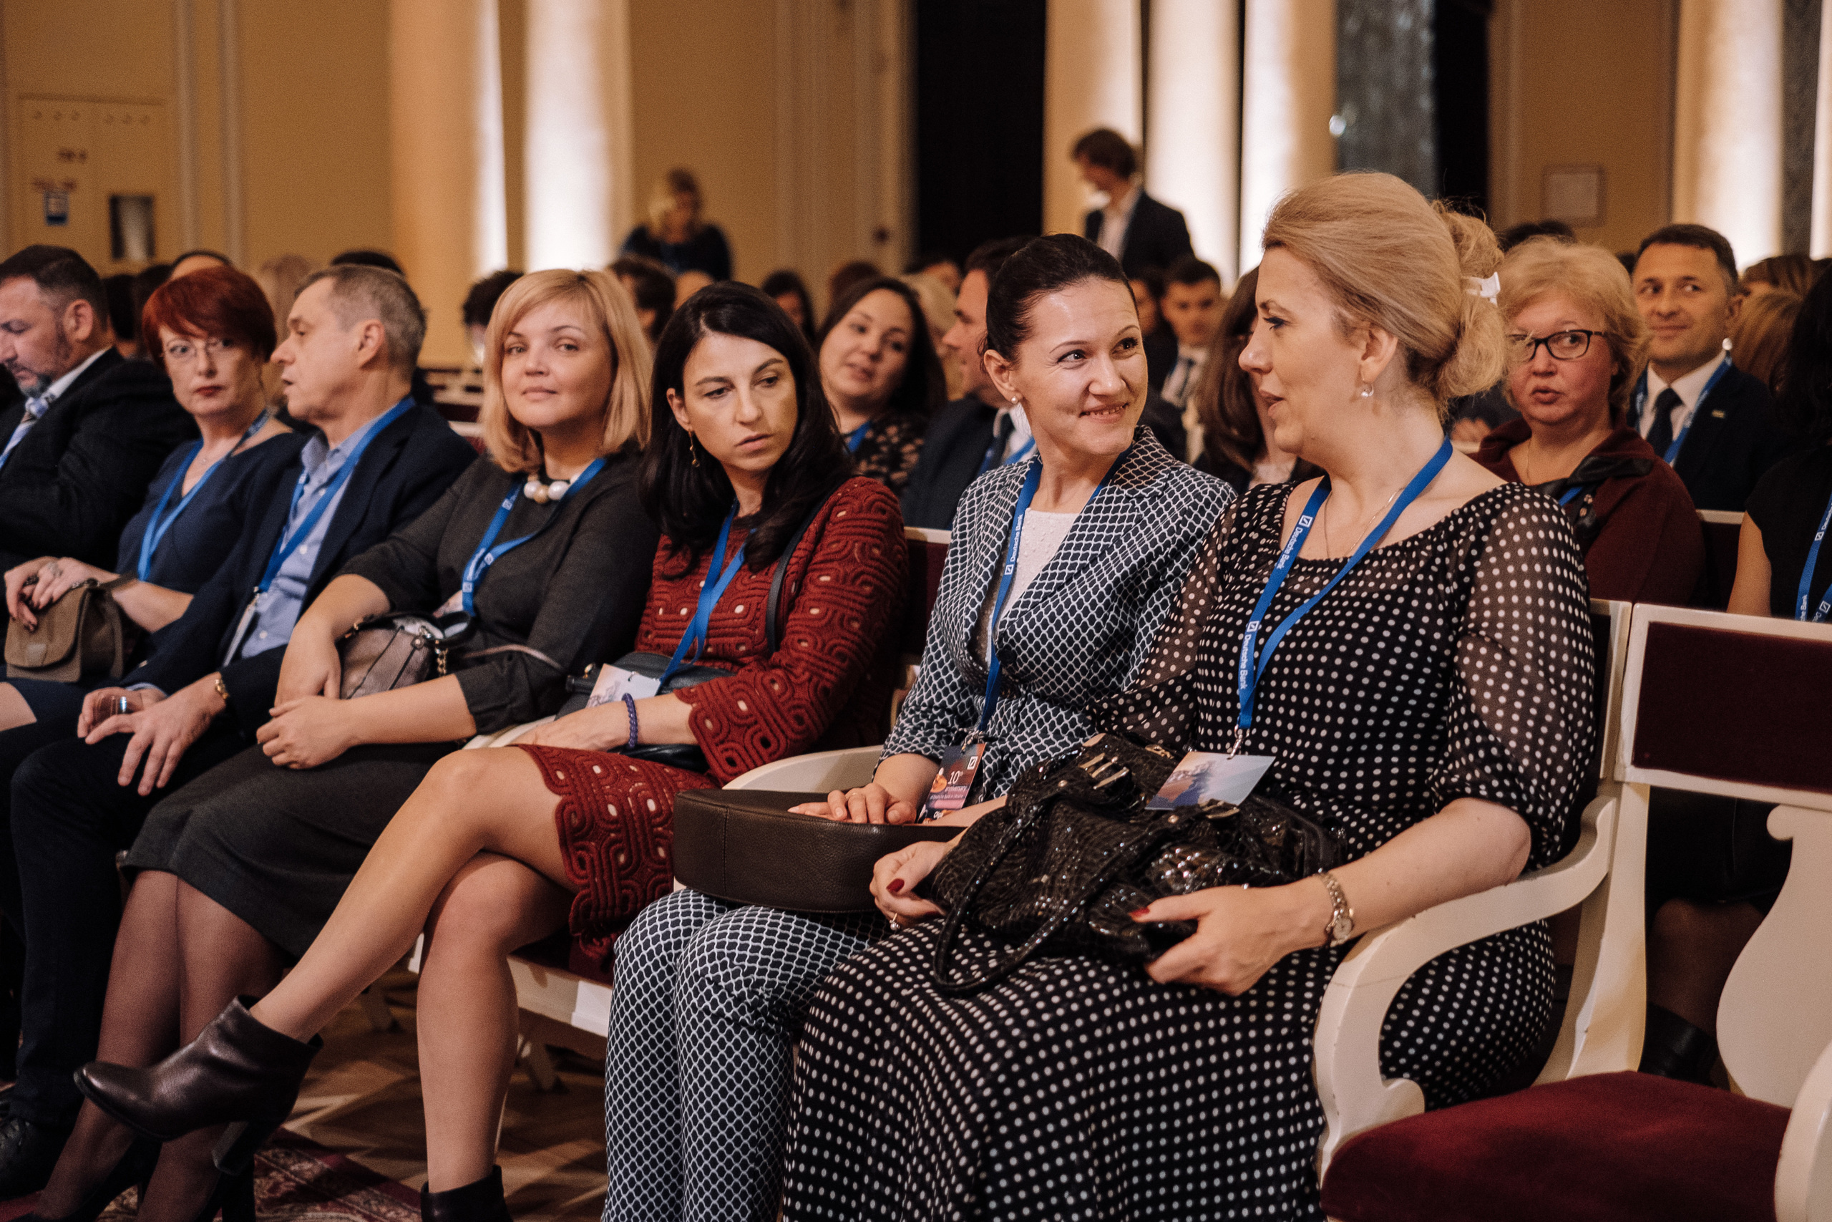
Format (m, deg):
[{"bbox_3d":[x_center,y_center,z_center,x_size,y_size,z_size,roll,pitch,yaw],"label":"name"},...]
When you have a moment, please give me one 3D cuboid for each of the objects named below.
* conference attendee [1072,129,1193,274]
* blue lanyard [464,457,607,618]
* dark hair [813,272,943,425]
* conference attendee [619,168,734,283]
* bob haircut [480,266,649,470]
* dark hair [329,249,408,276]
[{"bbox_3d":[0.733,-0.718,9.000,0.320,1.780,0.500,-4,7,-37],"label":"conference attendee"},{"bbox_3d":[-0.514,-0.099,3.620,0.180,0.240,0.220,4,7,37],"label":"blue lanyard"},{"bbox_3d":[-0.061,-0.459,4.720,0.220,0.250,0.210,11,6,-10],"label":"dark hair"},{"bbox_3d":[-0.818,-0.681,9.200,0.460,1.670,0.300,1,6,8],"label":"conference attendee"},{"bbox_3d":[-0.480,-0.329,3.700,0.225,0.275,0.230,1,6,14],"label":"bob haircut"},{"bbox_3d":[-1.173,-0.669,5.750,0.200,0.200,0.175,-5,8,-40],"label":"dark hair"}]

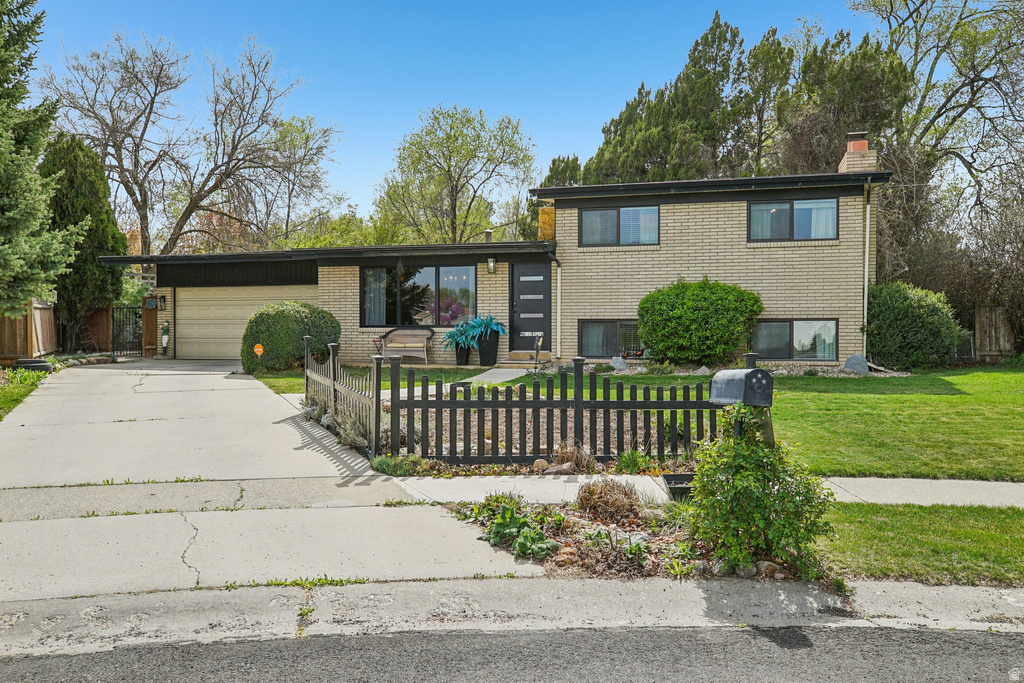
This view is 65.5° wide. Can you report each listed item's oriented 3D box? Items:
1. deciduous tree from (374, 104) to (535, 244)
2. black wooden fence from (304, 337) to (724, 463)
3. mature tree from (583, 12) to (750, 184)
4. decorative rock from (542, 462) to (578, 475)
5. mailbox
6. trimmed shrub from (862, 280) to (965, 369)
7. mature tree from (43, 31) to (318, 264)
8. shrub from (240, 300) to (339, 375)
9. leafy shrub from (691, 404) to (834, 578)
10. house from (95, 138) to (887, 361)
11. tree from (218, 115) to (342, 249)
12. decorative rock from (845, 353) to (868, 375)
[{"bbox_3d":[-2.746,-5.608,37.924,7.633,11.394,7.252,0,1,0],"label":"deciduous tree"},{"bbox_3d":[-0.190,0.616,10.059,5.417,1.326,3.768,0,1,-6],"label":"black wooden fence"},{"bbox_3d":[5.622,-5.835,28.921,6.117,12.283,5.505,0,1,0],"label":"mature tree"},{"bbox_3d":[0.486,1.299,8.150,0.330,0.130,0.200,0,1,0],"label":"decorative rock"},{"bbox_3d":[1.556,0.302,5.380,0.195,0.240,0.510,3,1,-9],"label":"mailbox"},{"bbox_3d":[8.591,-0.299,17.000,2.050,1.860,1.950,0,1,16],"label":"trimmed shrub"},{"bbox_3d":[-13.281,-6.069,31.918,11.330,12.687,9.630,0,1,0],"label":"mature tree"},{"bbox_3d":[-4.867,-0.066,17.500,2.080,1.550,1.900,0,1,16],"label":"shrub"},{"bbox_3d":[1.683,0.961,5.350,0.940,1.070,0.860,0,1,0],"label":"leafy shrub"},{"bbox_3d":[-0.490,-2.167,22.737,19.450,5.380,9.000,0,1,16],"label":"house"},{"bbox_3d":[-11.629,-5.666,39.923,6.227,11.464,5.916,0,1,0],"label":"tree"},{"bbox_3d":[6.920,0.442,16.000,0.480,0.440,0.400,0,1,16],"label":"decorative rock"}]

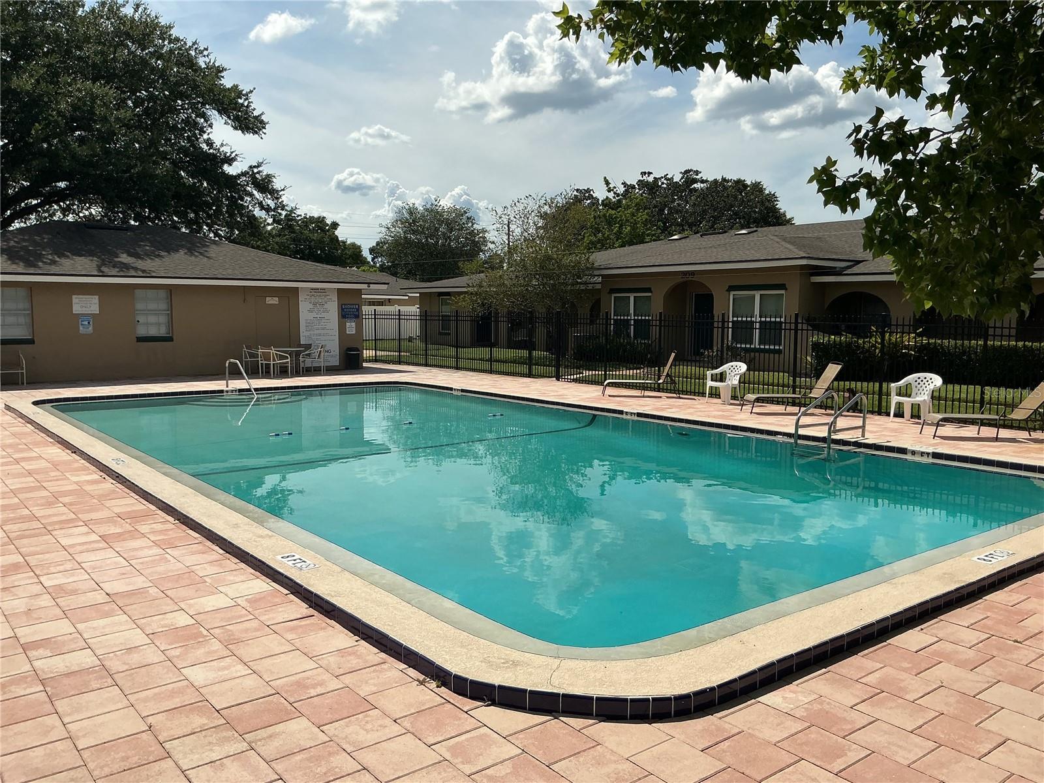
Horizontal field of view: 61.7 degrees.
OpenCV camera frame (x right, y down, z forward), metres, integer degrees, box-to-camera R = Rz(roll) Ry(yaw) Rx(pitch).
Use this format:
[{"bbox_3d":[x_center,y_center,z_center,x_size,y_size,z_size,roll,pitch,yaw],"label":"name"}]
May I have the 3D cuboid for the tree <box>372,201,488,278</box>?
[{"bbox_3d":[-6.821,-9.095,64.438,8.970,9.720,8.970,0,5,0],"label":"tree"}]

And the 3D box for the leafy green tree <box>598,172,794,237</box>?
[{"bbox_3d":[10.619,-8.383,53.457,11.730,10.110,10.560,0,5,0],"label":"leafy green tree"}]

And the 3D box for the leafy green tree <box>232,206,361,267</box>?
[{"bbox_3d":[-14.420,-7.666,56.536,8.610,8.320,8.610,0,5,0],"label":"leafy green tree"}]

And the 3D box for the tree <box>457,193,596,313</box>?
[{"bbox_3d":[0.148,-3.794,28.774,4.600,5.390,4.600,0,5,0],"label":"tree"}]

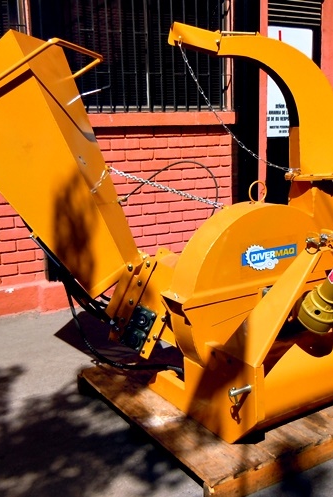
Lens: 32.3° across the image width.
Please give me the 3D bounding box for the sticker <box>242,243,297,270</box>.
[{"bbox_3d":[0.497,0.038,2.743,0.348,0.131,0.010,-9,14,-31],"label":"sticker"}]

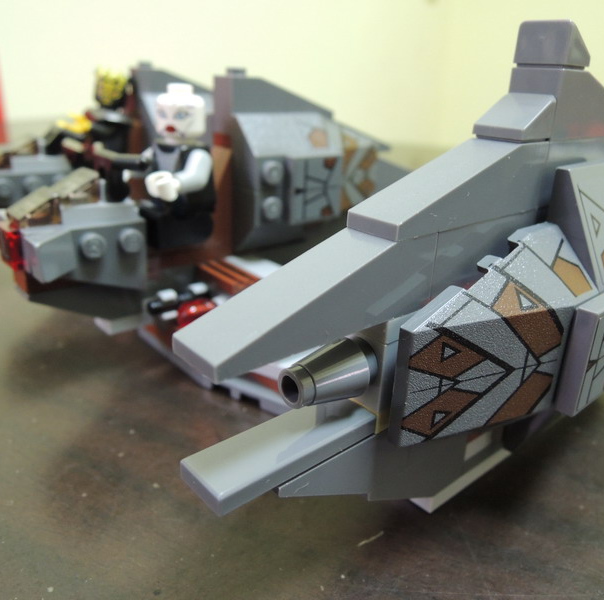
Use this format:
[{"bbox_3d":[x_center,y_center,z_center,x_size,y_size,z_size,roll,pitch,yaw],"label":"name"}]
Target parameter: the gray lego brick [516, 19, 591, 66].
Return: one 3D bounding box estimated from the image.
[{"bbox_3d":[0.036,-0.036,0.079,0.008,0.006,0.008,-16,29,-38],"label":"gray lego brick"}]

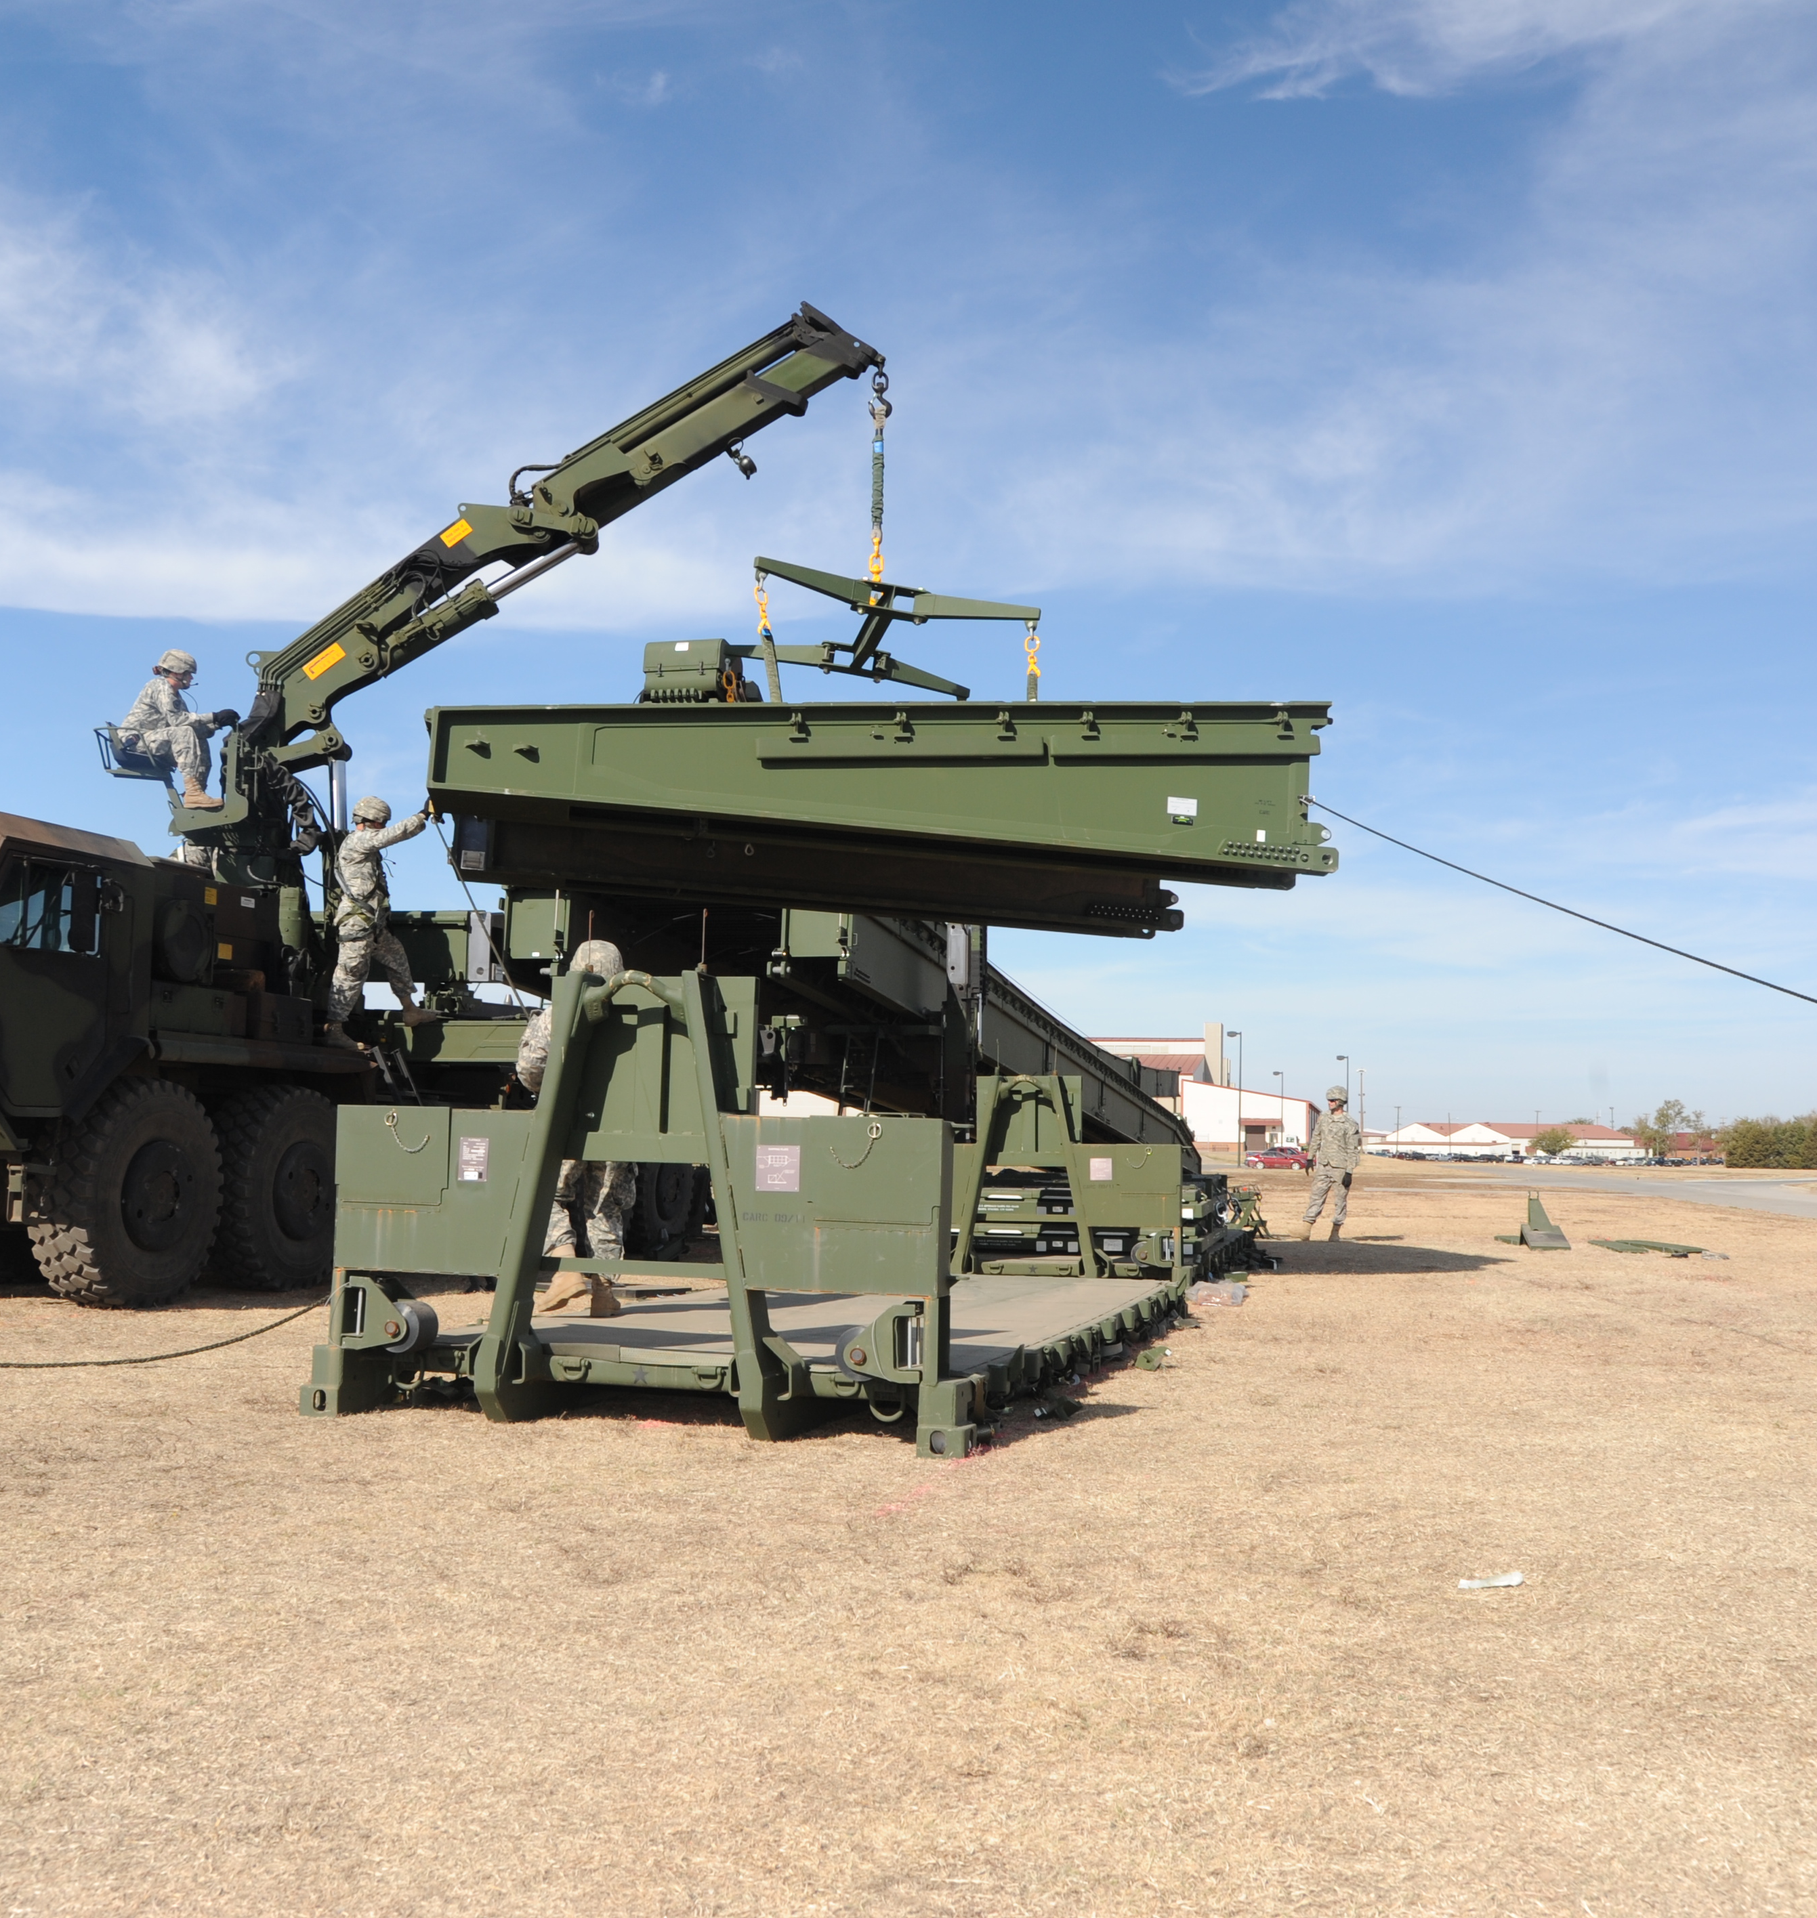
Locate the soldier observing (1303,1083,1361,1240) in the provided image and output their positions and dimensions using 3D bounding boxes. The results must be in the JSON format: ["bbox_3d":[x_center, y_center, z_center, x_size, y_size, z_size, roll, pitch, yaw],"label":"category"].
[{"bbox_3d":[4.727,2.284,21.500,0.620,1.767,0.420,-2,-6,33],"label":"soldier observing"}]

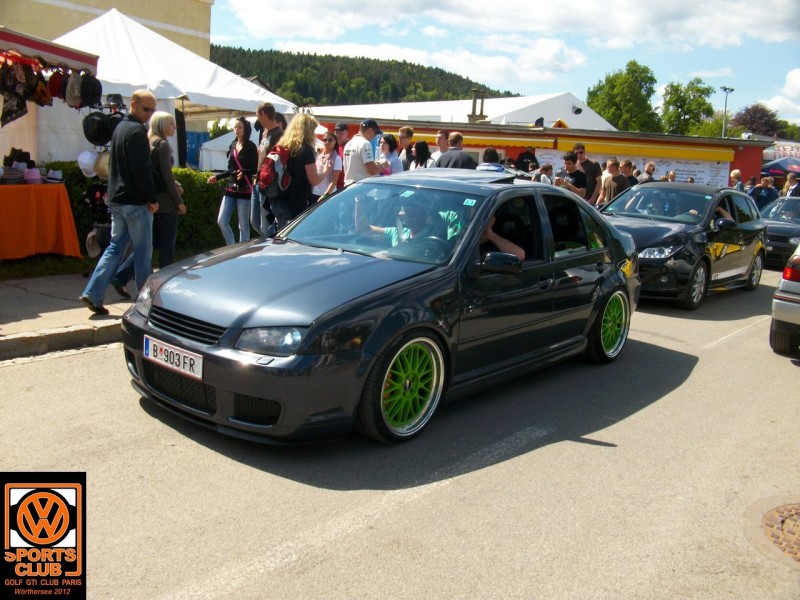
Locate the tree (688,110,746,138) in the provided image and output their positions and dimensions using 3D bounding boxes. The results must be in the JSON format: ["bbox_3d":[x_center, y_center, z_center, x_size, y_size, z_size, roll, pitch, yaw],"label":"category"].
[{"bbox_3d":[27.613,-13.400,69.549,4.960,6.570,4.960,7,11,20],"label":"tree"}]

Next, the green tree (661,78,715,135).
[{"bbox_3d":[27.140,-16.250,75.729,5.400,9.860,5.400,6,11,18],"label":"green tree"}]

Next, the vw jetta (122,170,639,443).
[{"bbox_3d":[0.270,-0.192,5.615,1.760,1.390,4.400,12,14,39],"label":"vw jetta"}]

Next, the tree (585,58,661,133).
[{"bbox_3d":[20.974,-17.165,75.379,7.480,11.200,7.480,6,11,14],"label":"tree"}]

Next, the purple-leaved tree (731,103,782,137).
[{"bbox_3d":[35.346,-15.648,79.098,5.440,8.240,5.440,7,11,23],"label":"purple-leaved tree"}]

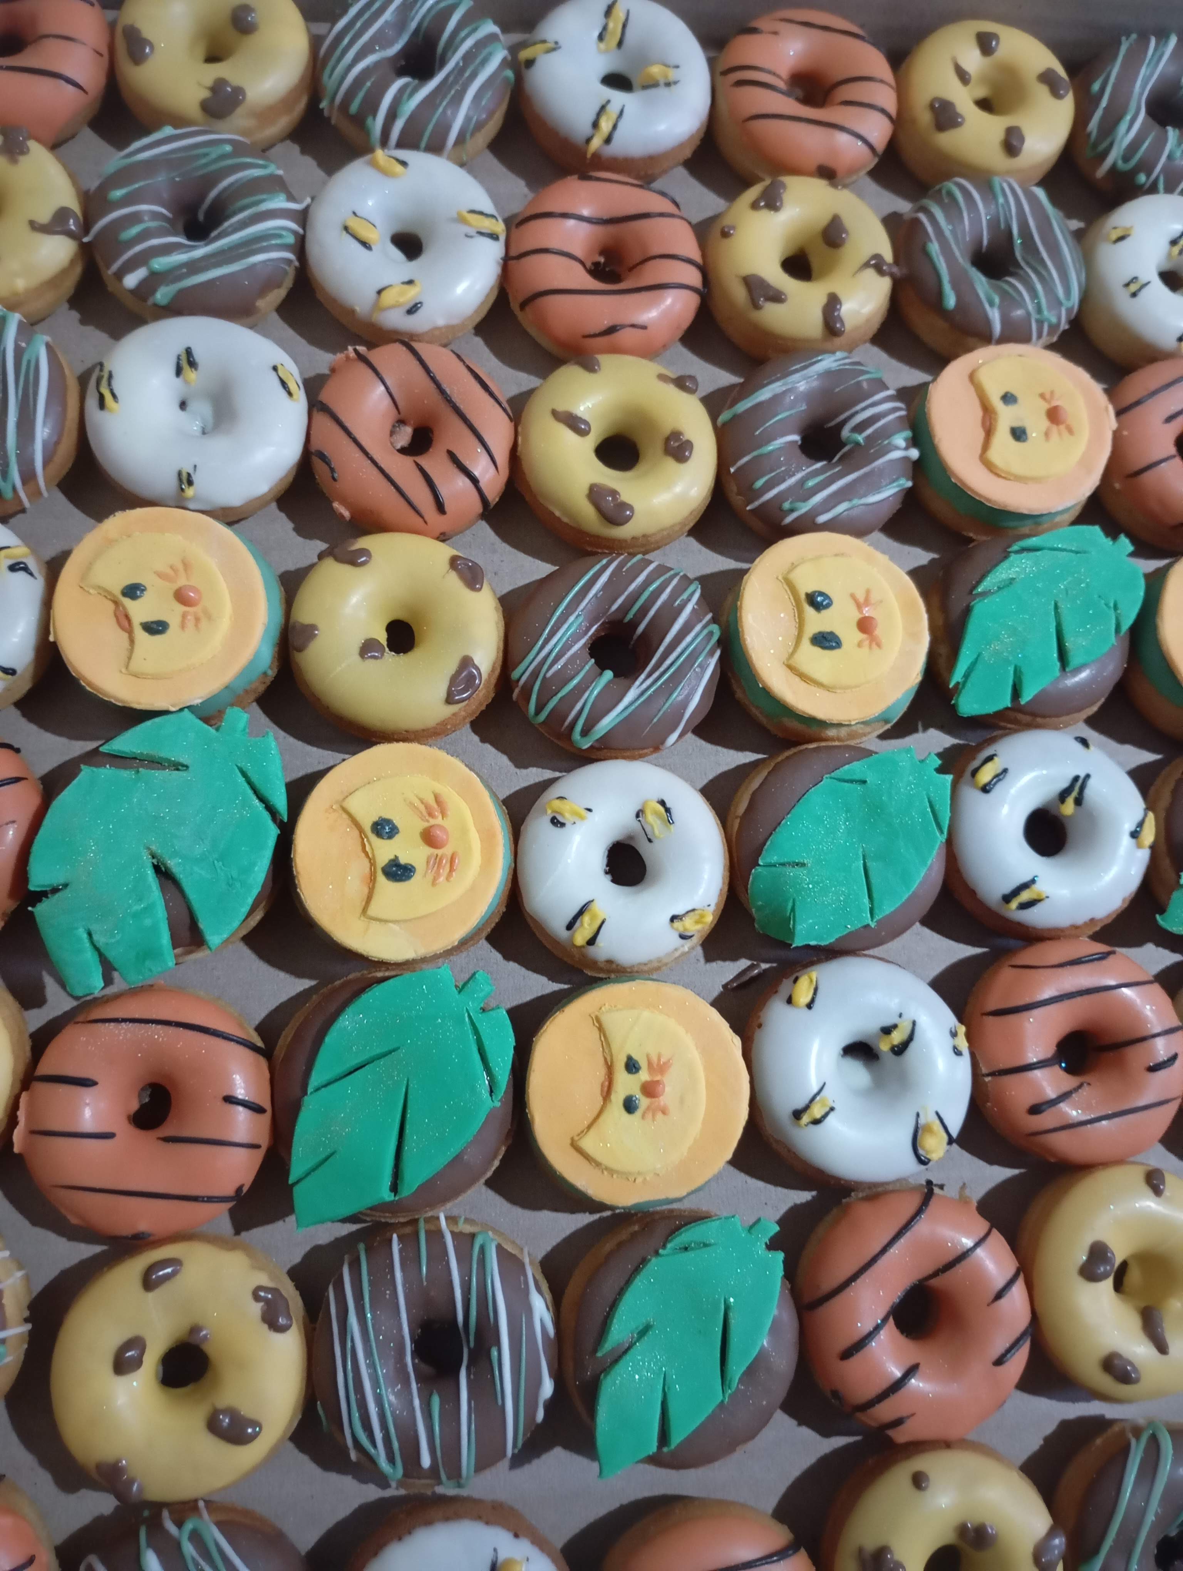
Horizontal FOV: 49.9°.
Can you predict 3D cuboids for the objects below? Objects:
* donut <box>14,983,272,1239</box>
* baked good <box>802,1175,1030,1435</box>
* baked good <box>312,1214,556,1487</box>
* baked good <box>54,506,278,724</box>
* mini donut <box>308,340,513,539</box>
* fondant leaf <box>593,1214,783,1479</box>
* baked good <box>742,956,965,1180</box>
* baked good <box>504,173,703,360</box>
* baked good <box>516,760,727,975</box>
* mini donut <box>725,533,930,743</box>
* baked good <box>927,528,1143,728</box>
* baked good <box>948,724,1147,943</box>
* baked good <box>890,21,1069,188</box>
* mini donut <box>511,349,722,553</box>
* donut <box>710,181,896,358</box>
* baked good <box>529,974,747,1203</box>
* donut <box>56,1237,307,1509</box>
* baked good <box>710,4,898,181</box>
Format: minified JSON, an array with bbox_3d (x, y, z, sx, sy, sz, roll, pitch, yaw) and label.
[{"bbox_3d":[-0.107,0.077,0.306,0.059,0.021,0.059,2,76,-6],"label":"donut"},{"bbox_3d":[0.080,0.129,0.315,0.059,0.021,0.059,2,76,-6],"label":"baked good"},{"bbox_3d":[-0.038,0.137,0.311,0.060,0.025,0.060,2,76,-7],"label":"baked good"},{"bbox_3d":[-0.111,-0.046,0.335,0.058,0.022,0.058,2,76,-6],"label":"baked good"},{"bbox_3d":[-0.049,-0.095,0.347,0.055,0.023,0.055,0,75,-8],"label":"mini donut"},{"bbox_3d":[0.021,0.129,0.297,0.032,0.006,0.069,30,75,1],"label":"fondant leaf"},{"bbox_3d":[0.067,0.071,0.320,0.057,0.023,0.057,0,75,-8],"label":"baked good"},{"bbox_3d":[0.004,-0.158,0.389,0.060,0.025,0.060,2,76,-7],"label":"baked good"},{"bbox_3d":[0.008,0.021,0.325,0.055,0.023,0.055,0,75,-8],"label":"baked good"},{"bbox_3d":[0.066,-0.042,0.354,0.058,0.022,0.058,2,76,-6],"label":"mini donut"},{"bbox_3d":[0.127,-0.046,0.362,0.059,0.022,0.059,2,76,-6],"label":"baked good"},{"bbox_3d":[0.126,0.013,0.349,0.057,0.021,0.057,2,76,-6],"label":"baked good"},{"bbox_3d":[0.125,-0.216,0.405,0.056,0.023,0.056,0,75,-8],"label":"baked good"},{"bbox_3d":[0.007,-0.092,0.355,0.056,0.023,0.056,0,75,-8],"label":"mini donut"},{"bbox_3d":[0.062,-0.154,0.379,0.056,0.023,0.056,0,75,-8],"label":"donut"},{"bbox_3d":[0.012,0.076,0.319,0.056,0.022,0.056,2,76,-6],"label":"baked good"},{"bbox_3d":[-0.098,0.138,0.303,0.059,0.025,0.059,2,76,-7],"label":"donut"},{"bbox_3d":[0.066,-0.216,0.398,0.057,0.021,0.057,2,76,-6],"label":"baked good"}]

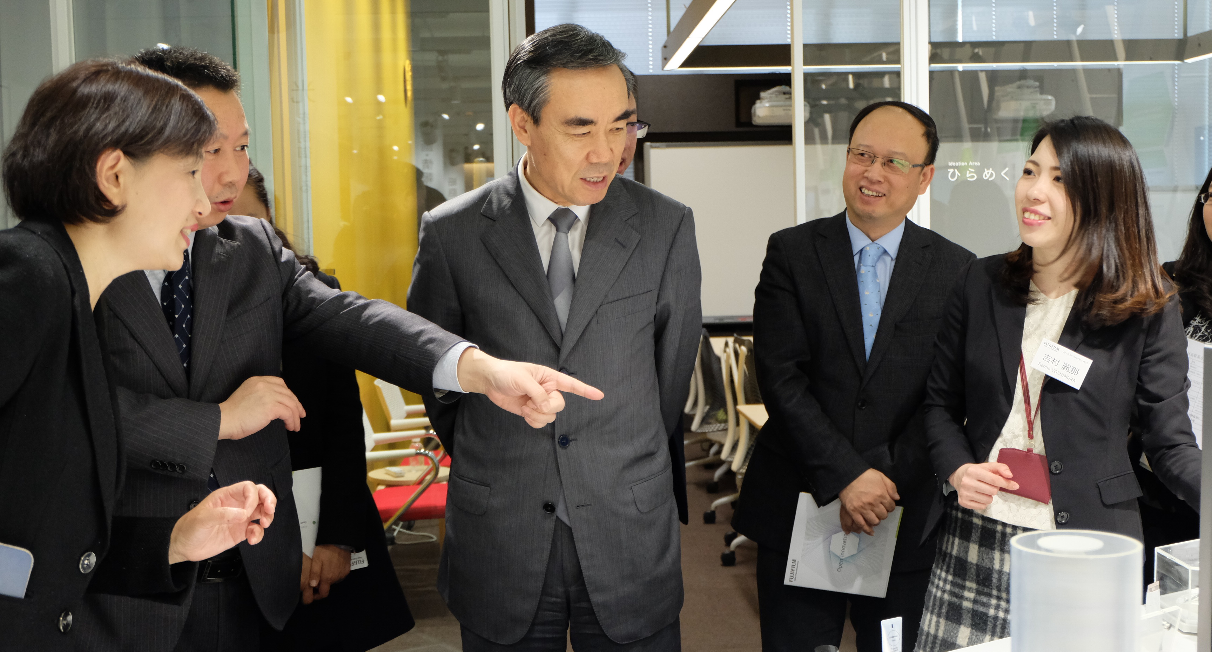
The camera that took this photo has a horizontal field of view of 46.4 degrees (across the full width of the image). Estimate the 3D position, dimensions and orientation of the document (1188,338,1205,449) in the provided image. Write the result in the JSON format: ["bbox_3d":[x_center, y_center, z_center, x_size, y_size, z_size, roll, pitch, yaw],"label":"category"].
[{"bbox_3d":[1.210,0.181,2.820,0.210,0.297,0.006,16,-6,7],"label":"document"}]

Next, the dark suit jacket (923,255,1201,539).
[{"bbox_3d":[0.775,0.137,2.380,0.490,0.560,0.350,0,4,25],"label":"dark suit jacket"}]

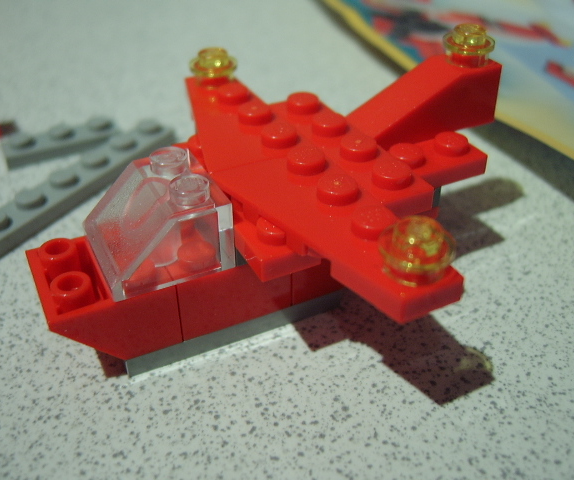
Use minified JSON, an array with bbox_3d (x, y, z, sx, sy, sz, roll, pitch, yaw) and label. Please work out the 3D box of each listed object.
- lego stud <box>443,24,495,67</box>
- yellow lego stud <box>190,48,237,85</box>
[{"bbox_3d":[0.028,-0.030,0.089,0.008,0.005,0.008,0,35,0],"label":"lego stud"},{"bbox_3d":[-0.012,-0.029,0.097,0.008,0.005,0.008,0,35,0],"label":"yellow lego stud"}]

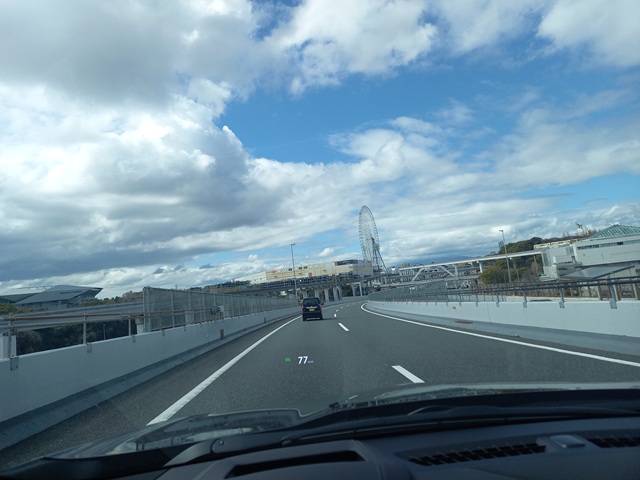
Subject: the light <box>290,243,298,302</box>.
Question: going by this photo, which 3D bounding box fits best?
[{"bbox_3d":[-3.333,4.883,65.000,0.650,8.600,0.300,-5,-8,0],"label":"light"}]

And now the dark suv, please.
[{"bbox_3d":[-0.569,5.380,36.000,1.480,1.700,3.400,-6,-8,2],"label":"dark suv"}]

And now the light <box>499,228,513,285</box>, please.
[{"bbox_3d":[28.897,2.899,72.000,0.650,8.700,0.300,-5,-8,-3],"label":"light"}]

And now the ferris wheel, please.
[{"bbox_3d":[88.900,0.346,788.886,34.000,123.000,112.000,-8,-8,22],"label":"ferris wheel"}]

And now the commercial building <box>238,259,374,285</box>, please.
[{"bbox_3d":[-29.289,58.316,738.126,226.000,25.000,68.000,-11,-9,35],"label":"commercial building"}]

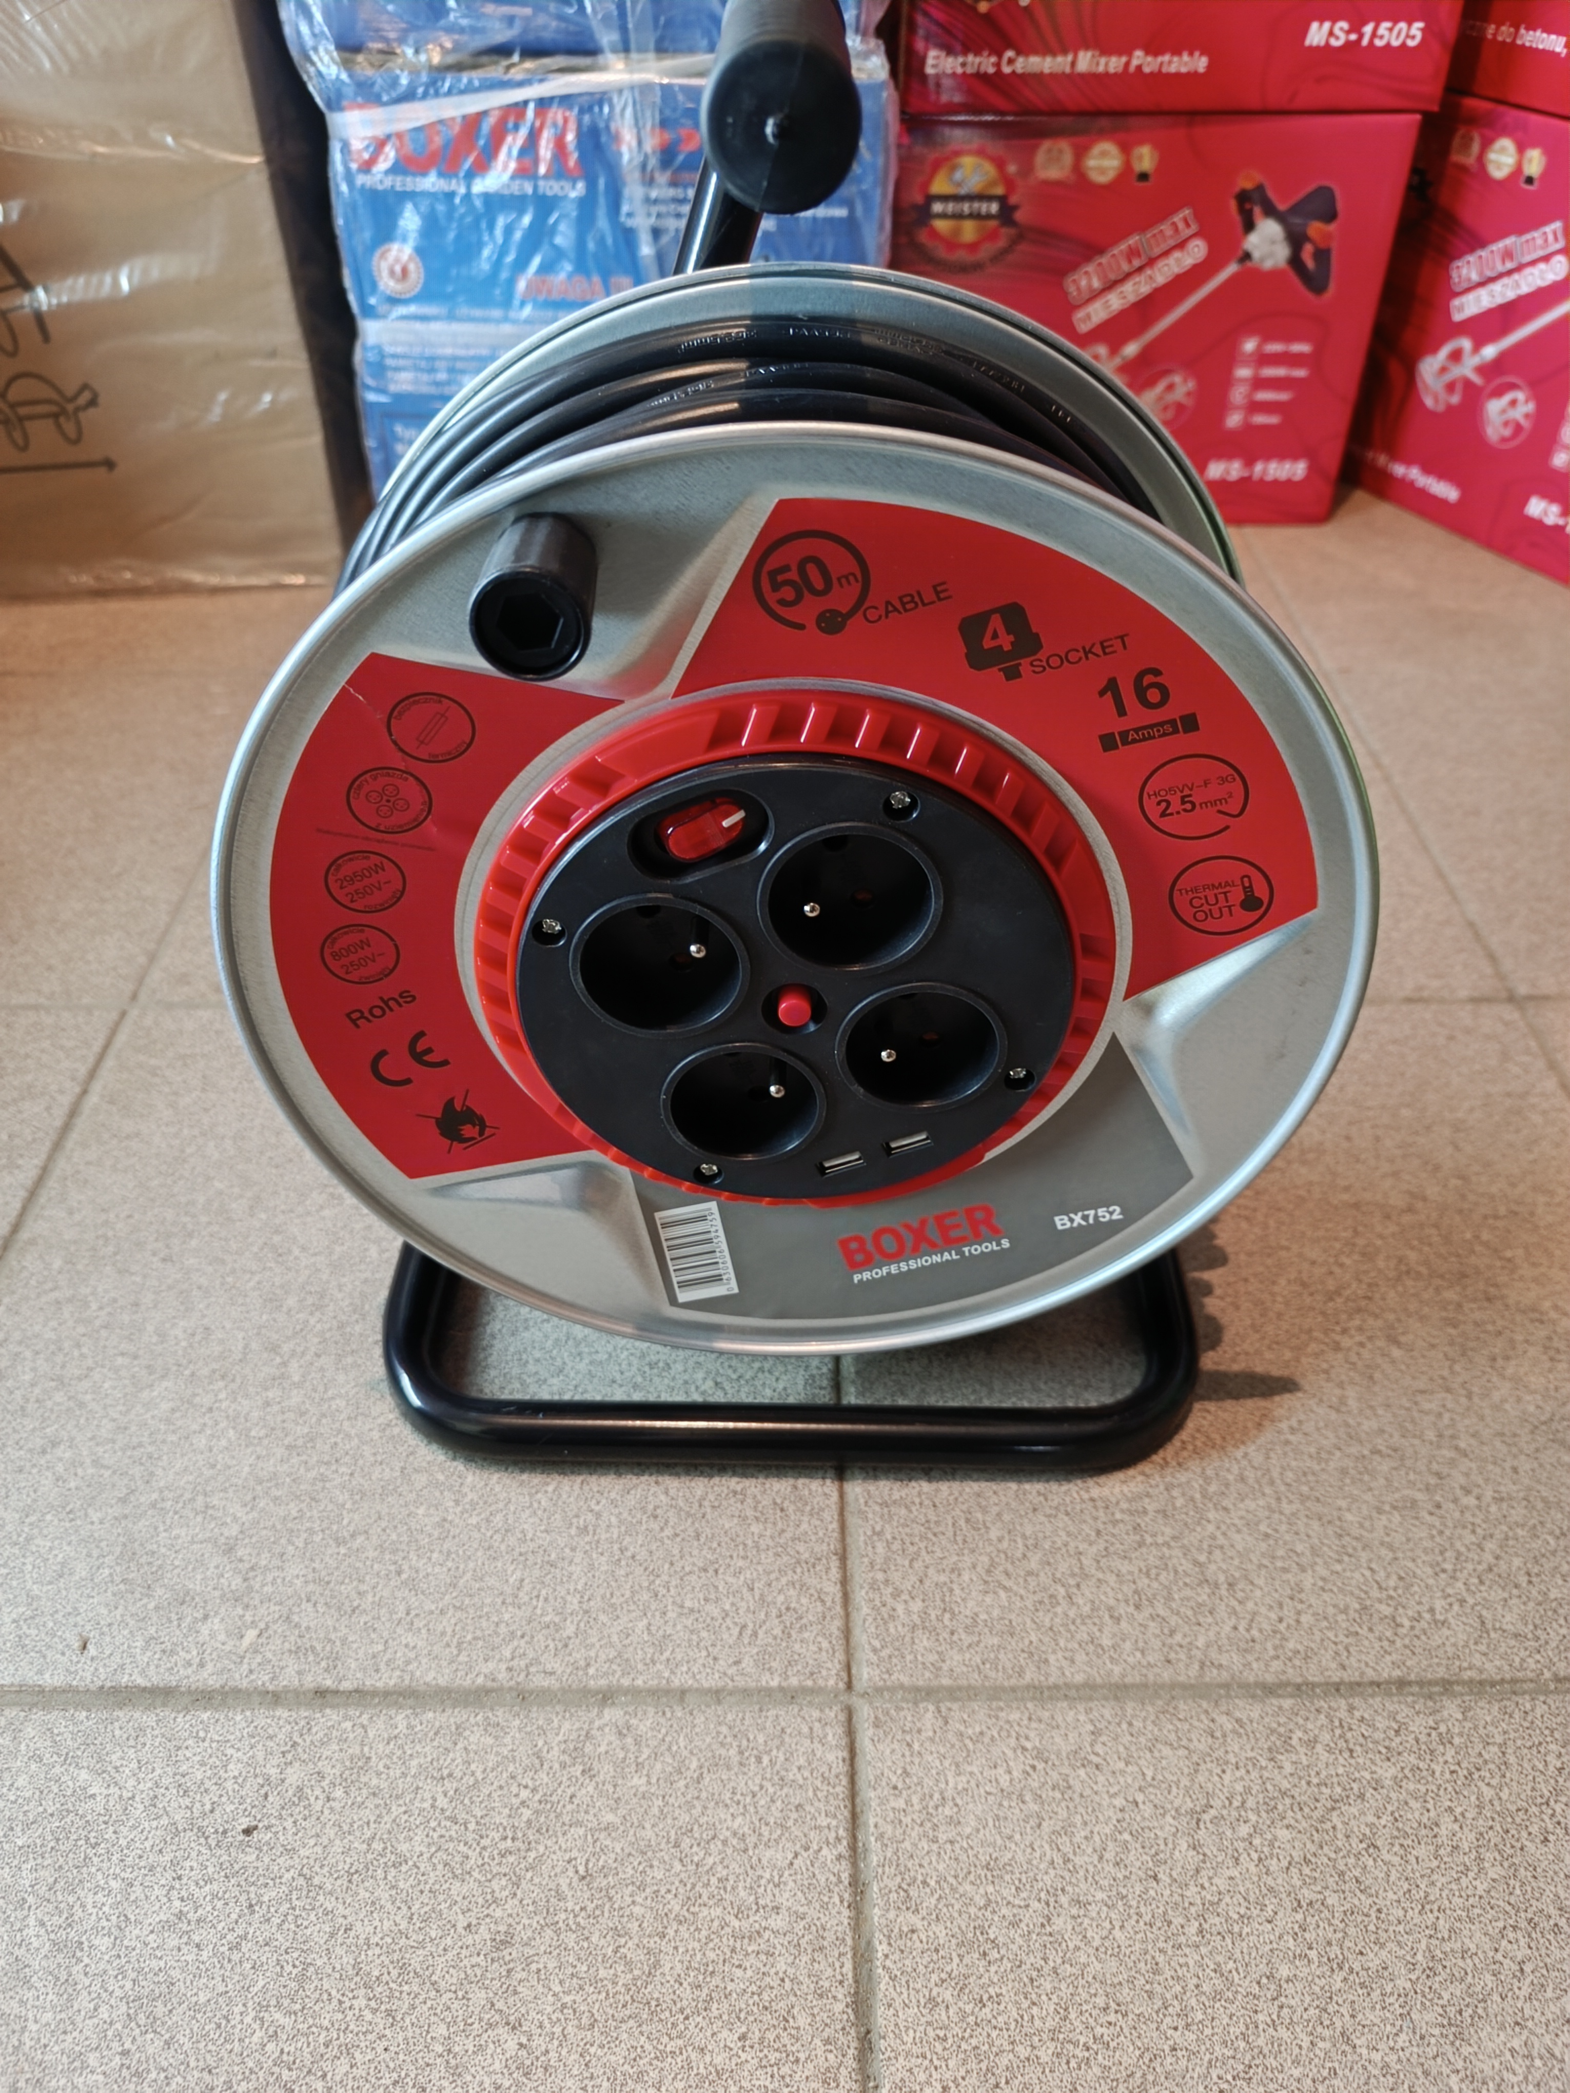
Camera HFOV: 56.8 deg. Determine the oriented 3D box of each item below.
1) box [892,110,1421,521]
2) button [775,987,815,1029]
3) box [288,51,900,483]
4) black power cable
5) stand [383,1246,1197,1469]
[{"bbox_3d":[0.222,-0.522,1.008,0.315,0.245,0.200,0,42,0],"label":"box"},{"bbox_3d":[0.002,-0.011,0.368,0.009,0.009,0.008,0,42,1],"label":"button"},{"bbox_3d":[-0.106,-0.540,1.010,0.325,0.268,0.240,0,42,0],"label":"box"},{"bbox_3d":[-0.003,-0.049,0.411,0.272,0.264,0.108,0,42,1],"label":"black power cable"},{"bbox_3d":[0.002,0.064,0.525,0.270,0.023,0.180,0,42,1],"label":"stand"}]

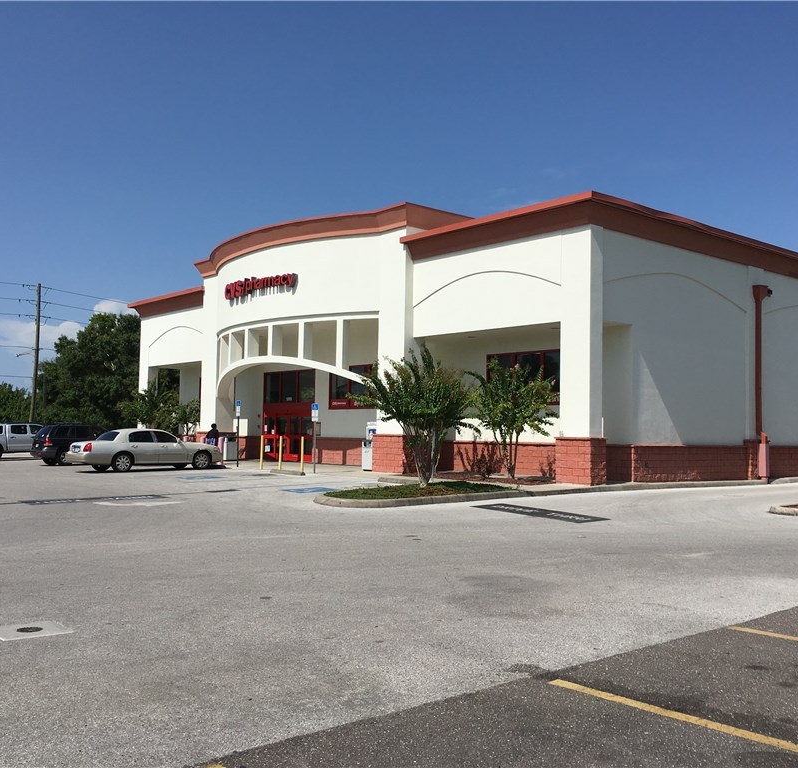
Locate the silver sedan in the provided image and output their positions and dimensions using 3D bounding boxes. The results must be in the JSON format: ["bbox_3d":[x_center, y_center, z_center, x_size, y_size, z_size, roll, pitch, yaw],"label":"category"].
[{"bbox_3d":[-9.050,2.370,31.000,5.470,1.490,1.990,3,-4,-40],"label":"silver sedan"}]

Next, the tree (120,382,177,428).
[{"bbox_3d":[-12.162,1.646,41.511,2.800,3.530,2.800,2,-3,-16],"label":"tree"}]

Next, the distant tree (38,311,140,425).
[{"bbox_3d":[-23.525,-0.345,68.166,10.500,10.480,10.500,2,-3,-19],"label":"distant tree"}]

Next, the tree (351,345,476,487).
[{"bbox_3d":[0.416,0.807,21.413,3.100,3.530,3.100,1,-3,1],"label":"tree"}]

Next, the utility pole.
[{"bbox_3d":[-26.298,-1.353,62.199,0.360,11.800,0.360,1,-3,0],"label":"utility pole"}]

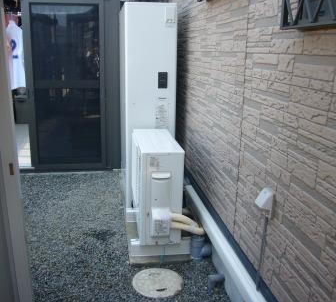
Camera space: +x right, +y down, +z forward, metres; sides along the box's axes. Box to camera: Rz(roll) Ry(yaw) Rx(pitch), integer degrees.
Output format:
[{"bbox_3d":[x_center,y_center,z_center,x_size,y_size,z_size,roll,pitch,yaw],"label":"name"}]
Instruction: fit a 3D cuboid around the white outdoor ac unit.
[{"bbox_3d":[-0.102,0.245,2.900,0.305,0.693,0.765,-2,16,-9],"label":"white outdoor ac unit"}]

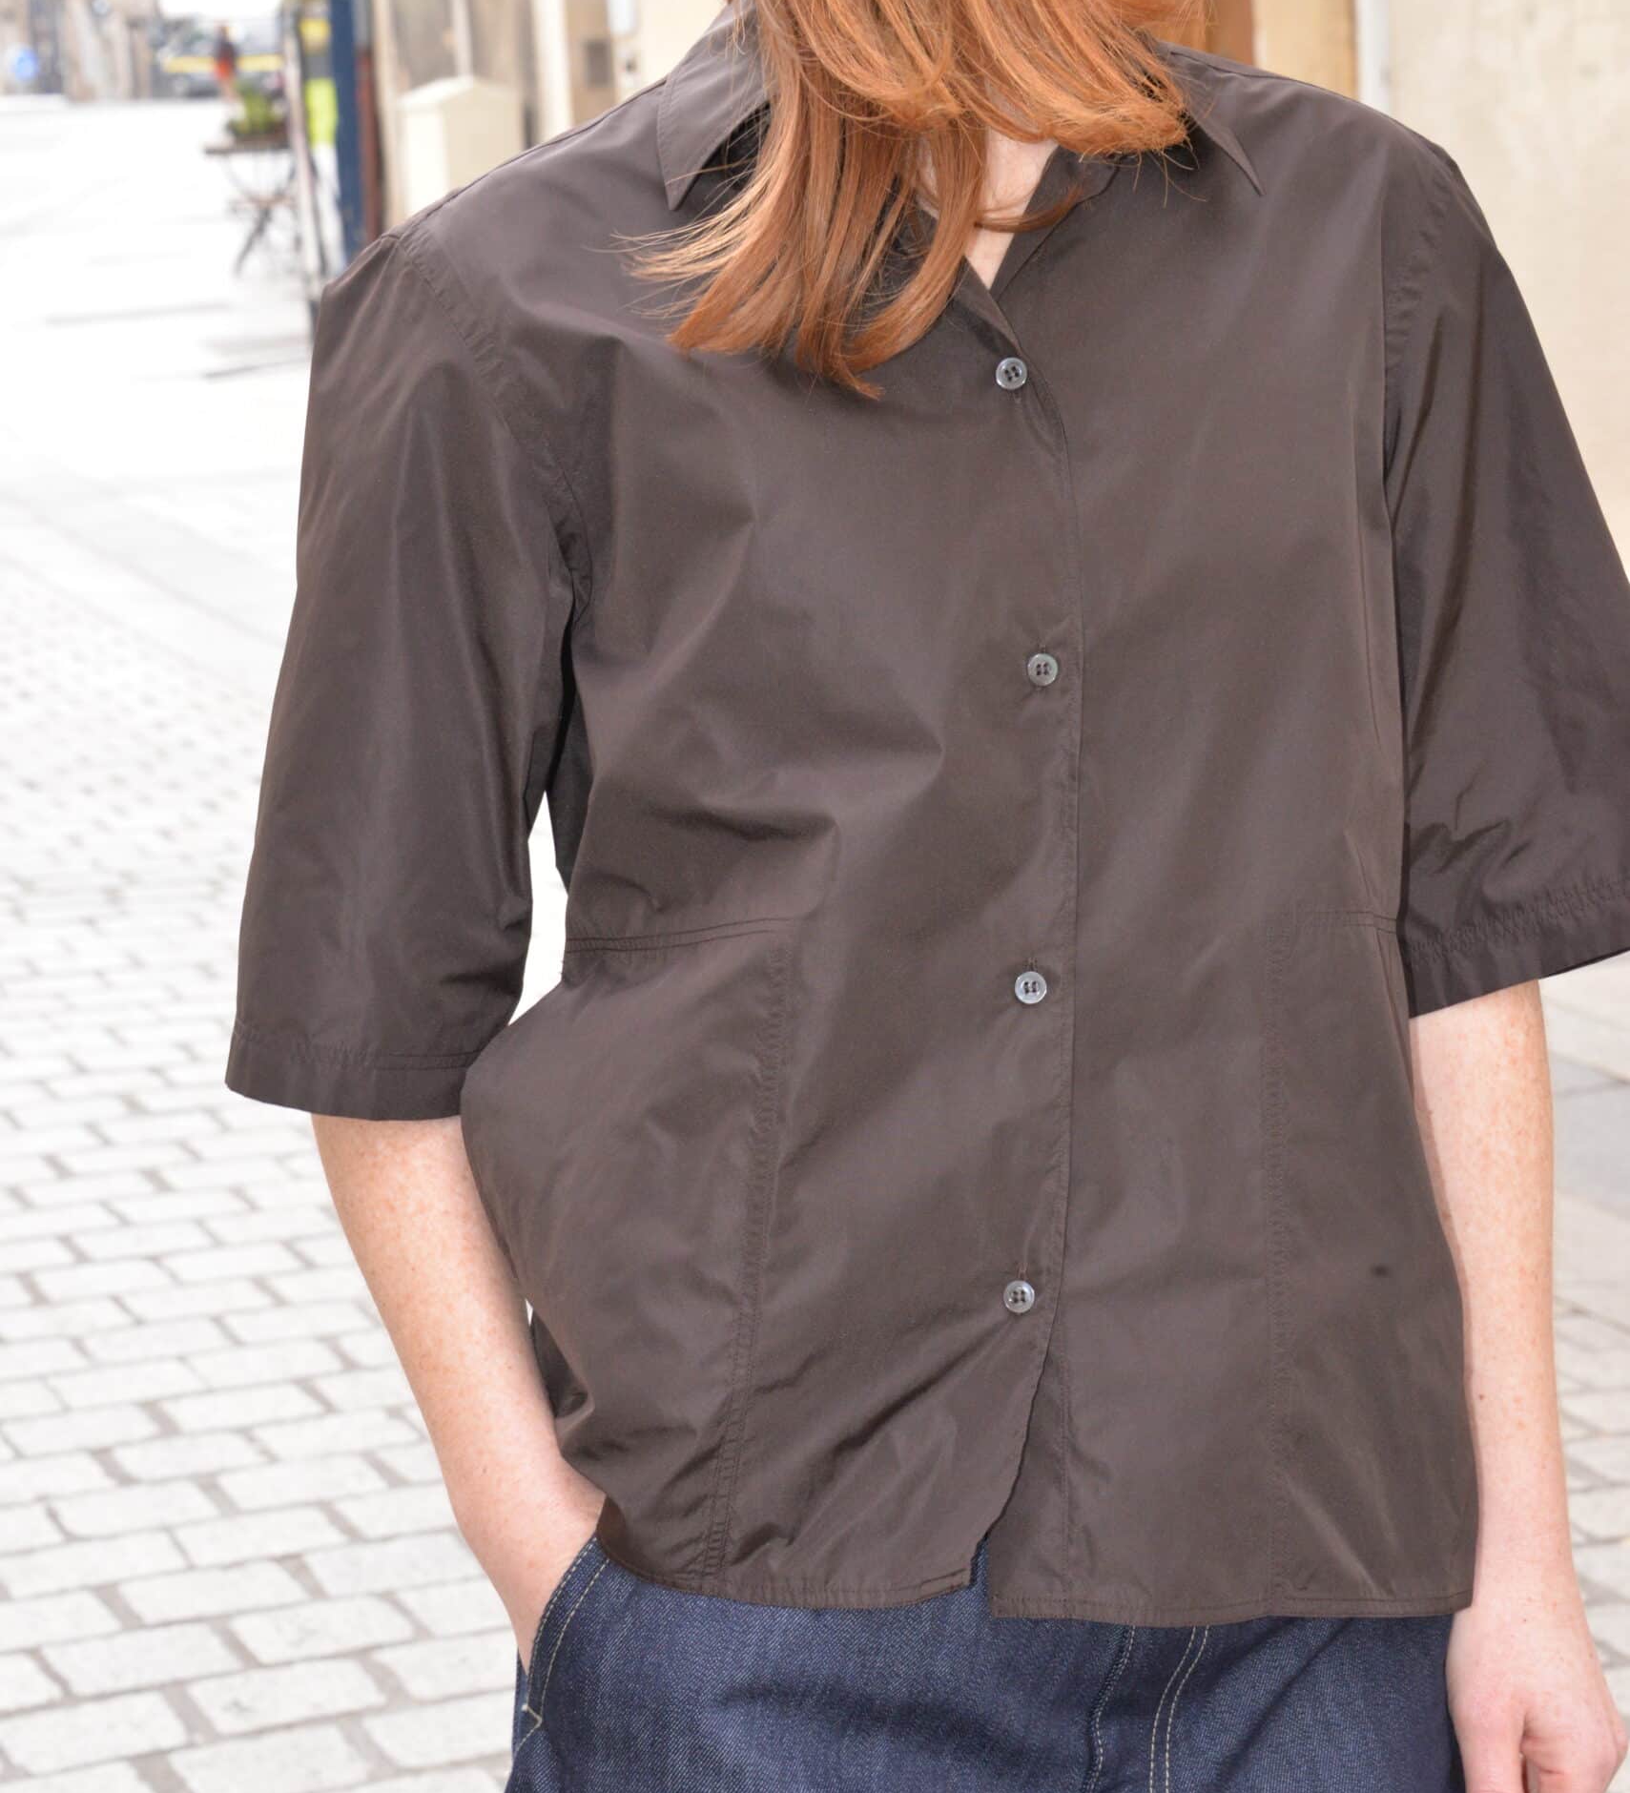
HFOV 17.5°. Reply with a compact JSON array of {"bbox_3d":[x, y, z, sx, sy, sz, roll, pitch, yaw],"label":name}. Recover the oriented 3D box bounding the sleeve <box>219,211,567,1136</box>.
[{"bbox_3d":[-0.149,-0.082,1.880,0.122,0.320,0.150,0,14,-13],"label":"sleeve"}]

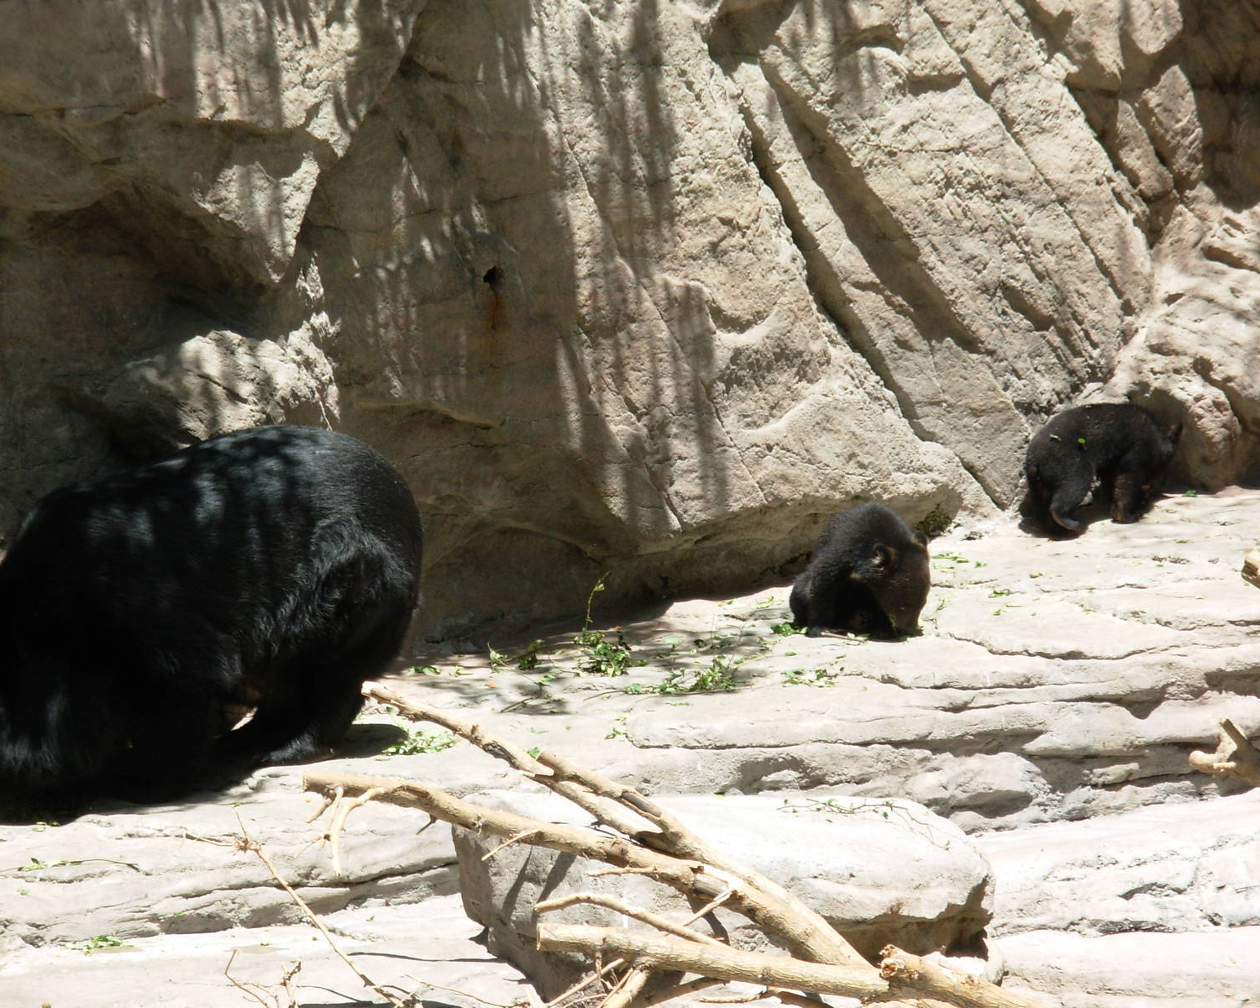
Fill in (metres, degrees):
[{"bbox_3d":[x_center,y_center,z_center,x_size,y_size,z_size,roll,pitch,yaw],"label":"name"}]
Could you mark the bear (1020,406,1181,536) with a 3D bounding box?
[{"bbox_3d":[1.217,-0.092,19.000,0.440,0.310,0.230,-6,12,-31],"label":"bear"}]

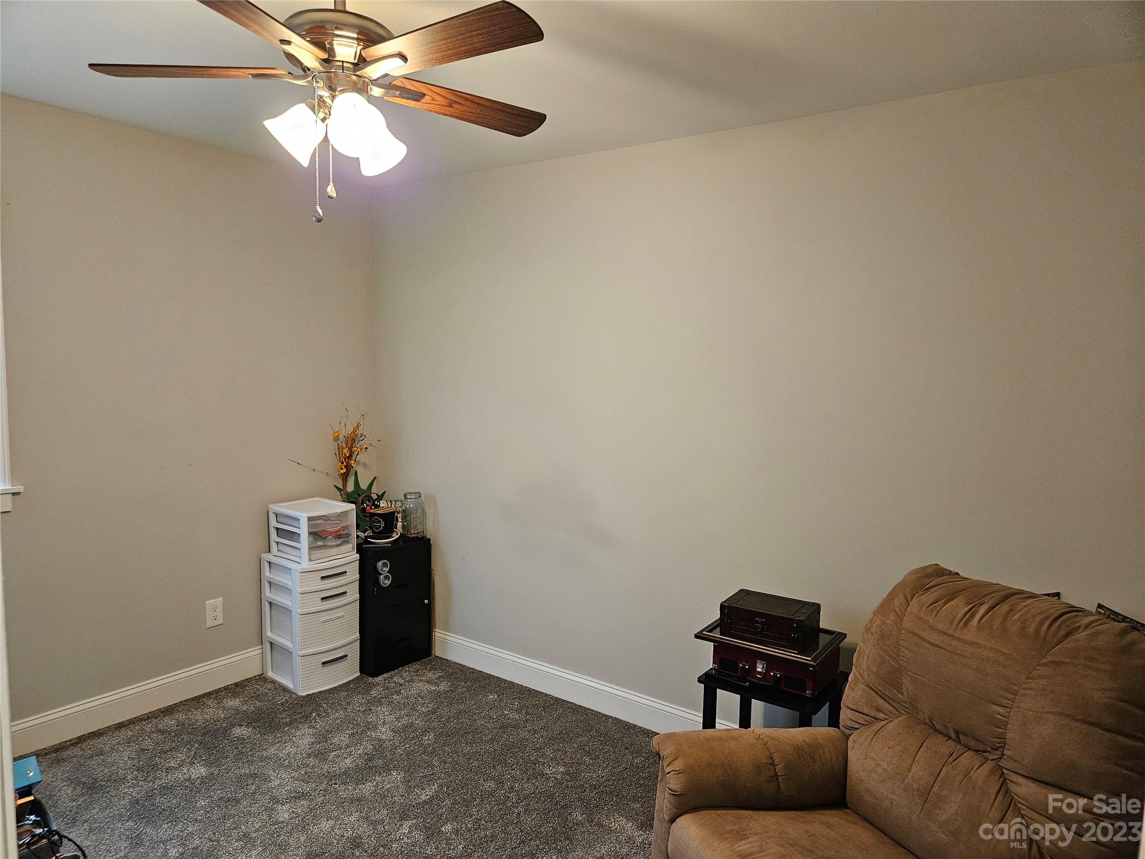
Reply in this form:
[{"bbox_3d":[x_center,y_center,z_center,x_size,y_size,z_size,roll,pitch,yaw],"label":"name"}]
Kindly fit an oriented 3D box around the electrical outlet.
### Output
[{"bbox_3d":[-1.626,0.838,3.467,0.008,0.123,0.078,5,6,36],"label":"electrical outlet"}]

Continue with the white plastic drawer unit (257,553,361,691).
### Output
[{"bbox_3d":[-1.243,0.893,3.646,0.356,0.595,0.314,6,6,39],"label":"white plastic drawer unit"}]

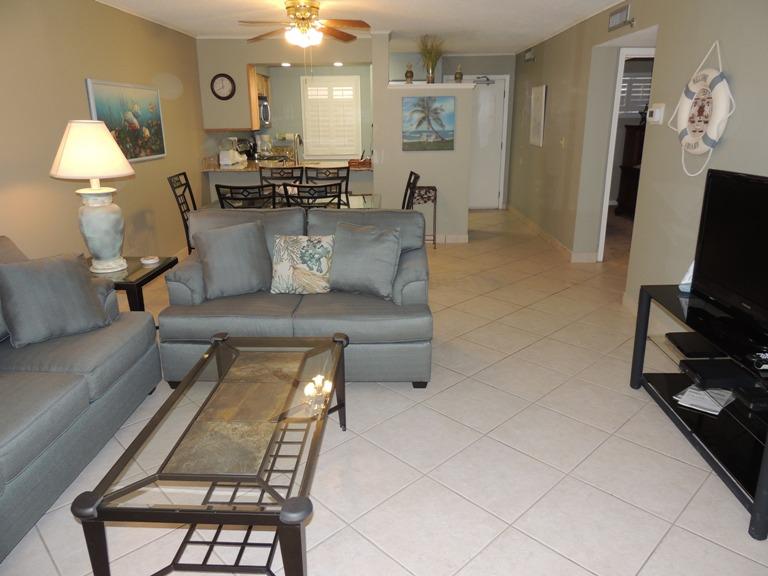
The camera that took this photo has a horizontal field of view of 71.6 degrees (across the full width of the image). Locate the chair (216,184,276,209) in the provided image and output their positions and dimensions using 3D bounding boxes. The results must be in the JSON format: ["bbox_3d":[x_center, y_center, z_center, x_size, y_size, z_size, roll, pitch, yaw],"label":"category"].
[{"bbox_3d":[-1.066,-0.395,4.561,0.470,1.020,0.560,0,18,1],"label":"chair"}]

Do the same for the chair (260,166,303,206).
[{"bbox_3d":[-1.101,-0.758,5.724,0.470,0.990,0.550,0,18,1],"label":"chair"}]

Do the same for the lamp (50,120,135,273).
[{"bbox_3d":[-1.747,-0.562,3.303,0.460,0.886,0.460,0,18,1],"label":"lamp"}]

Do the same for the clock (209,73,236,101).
[{"bbox_3d":[-1.915,-2.394,6.335,0.290,0.290,0.050,0,18,1],"label":"clock"}]

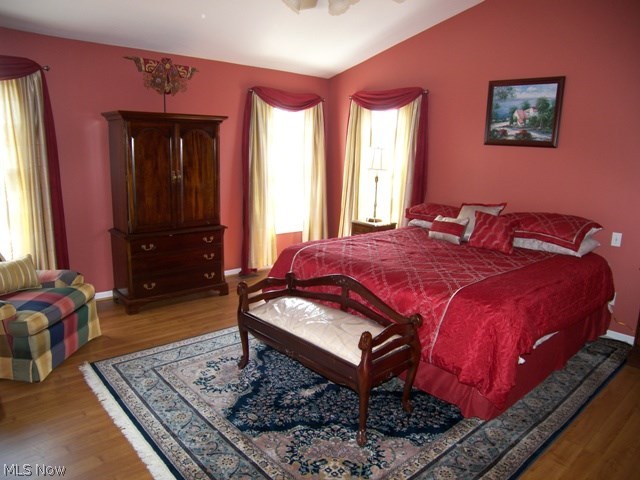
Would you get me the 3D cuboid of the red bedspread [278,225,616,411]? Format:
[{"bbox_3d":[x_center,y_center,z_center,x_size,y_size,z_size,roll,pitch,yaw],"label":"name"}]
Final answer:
[{"bbox_3d":[1.030,0.414,4.035,2.020,0.670,2.200,-10,17,-42],"label":"red bedspread"}]

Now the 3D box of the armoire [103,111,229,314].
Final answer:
[{"bbox_3d":[-1.536,-0.310,4.519,1.050,1.875,0.590,-9,16,-39],"label":"armoire"}]

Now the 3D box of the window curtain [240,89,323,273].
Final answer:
[{"bbox_3d":[-0.422,-0.740,5.731,1.310,2.260,0.180,-9,16,-39],"label":"window curtain"}]

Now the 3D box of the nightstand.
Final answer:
[{"bbox_3d":[0.651,0.136,5.494,0.400,0.710,0.420,-11,17,-44],"label":"nightstand"}]

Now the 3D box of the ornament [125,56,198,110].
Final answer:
[{"bbox_3d":[-1.510,-1.476,4.305,0.690,0.495,0.120,-9,16,-39],"label":"ornament"}]

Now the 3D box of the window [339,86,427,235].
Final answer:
[{"bbox_3d":[0.732,-0.763,5.471,0.160,2.080,1.260,-11,17,-44],"label":"window"}]

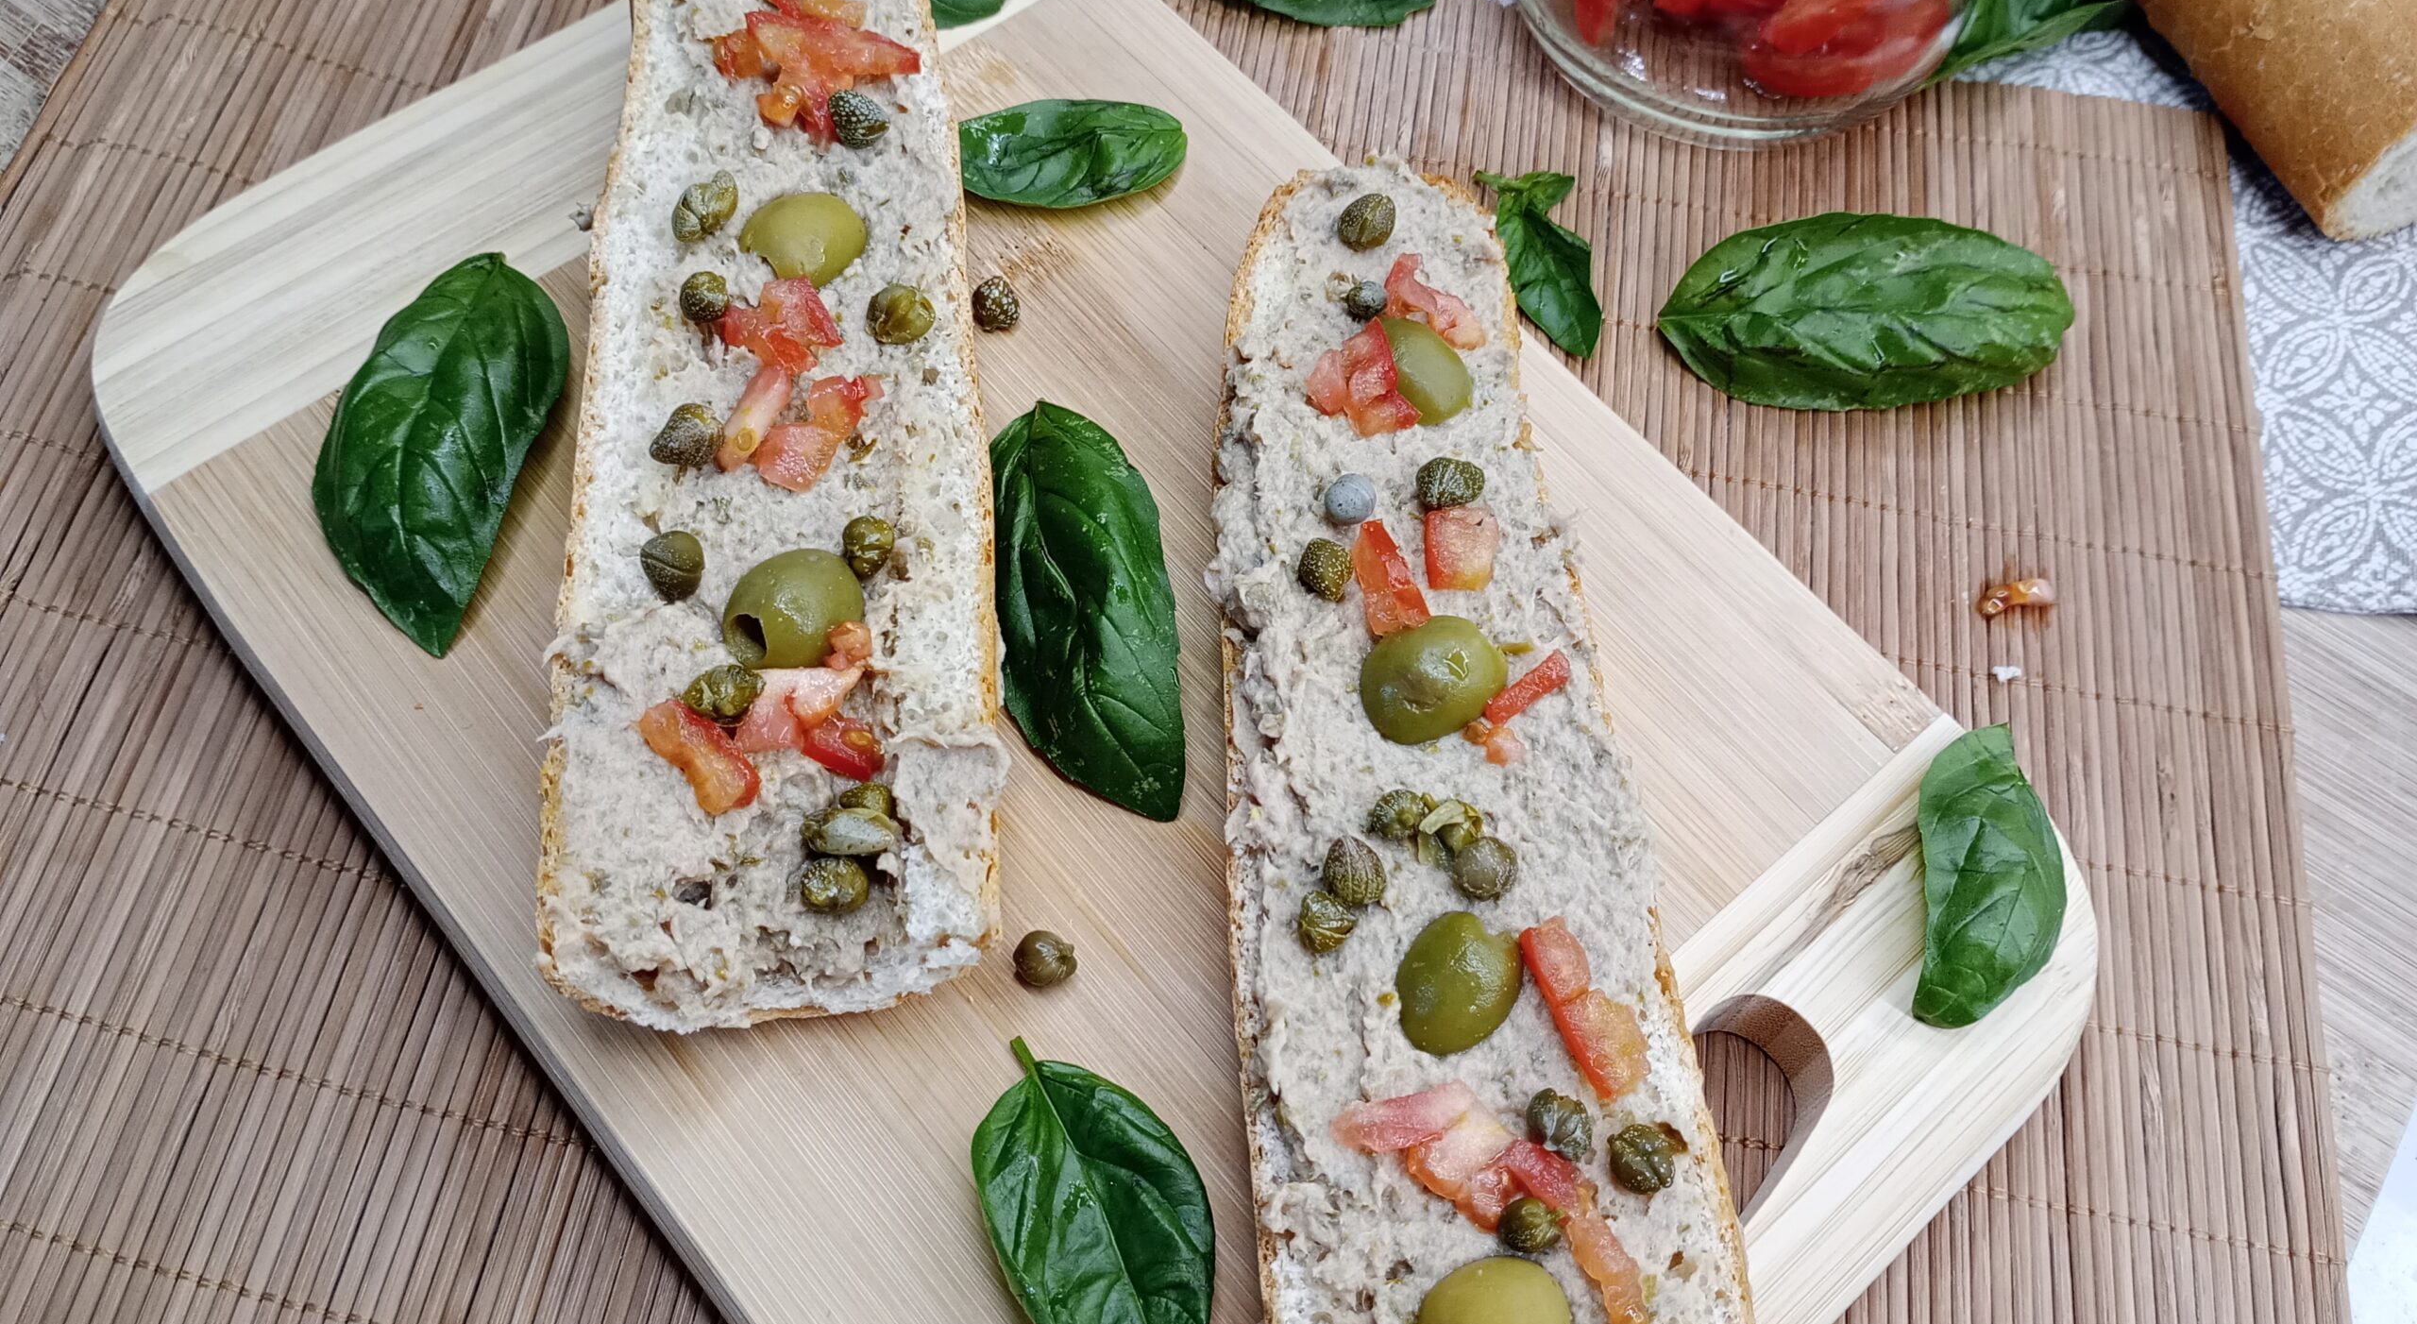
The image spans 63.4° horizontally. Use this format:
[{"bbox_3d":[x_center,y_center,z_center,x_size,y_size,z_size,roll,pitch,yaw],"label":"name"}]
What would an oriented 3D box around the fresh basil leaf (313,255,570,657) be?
[{"bbox_3d":[-0.124,-0.035,0.316,0.036,0.014,0.079,-2,62,-5],"label":"fresh basil leaf"}]

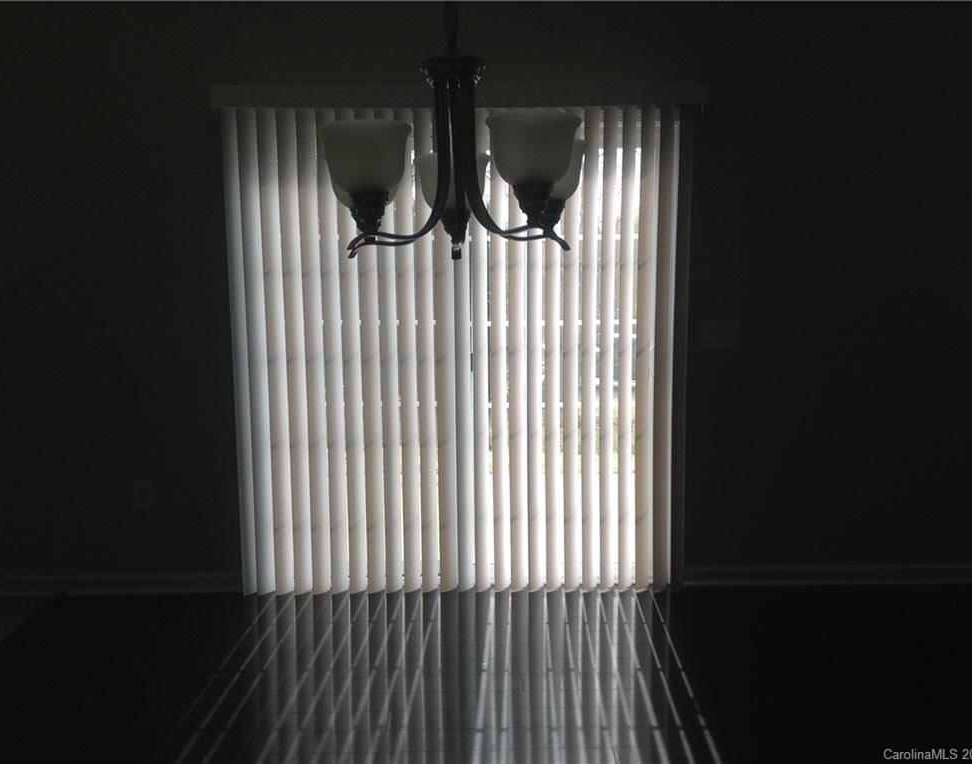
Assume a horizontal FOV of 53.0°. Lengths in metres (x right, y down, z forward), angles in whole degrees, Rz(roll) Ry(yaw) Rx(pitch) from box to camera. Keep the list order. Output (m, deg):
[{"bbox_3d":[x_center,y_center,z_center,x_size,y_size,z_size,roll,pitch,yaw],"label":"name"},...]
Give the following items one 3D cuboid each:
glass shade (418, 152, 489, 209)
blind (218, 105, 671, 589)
[{"bbox_3d":[-0.068,-0.410,2.020,0.158,0.115,0.158,-1,8,-1],"label":"glass shade"},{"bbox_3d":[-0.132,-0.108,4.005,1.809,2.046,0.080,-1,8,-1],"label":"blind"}]

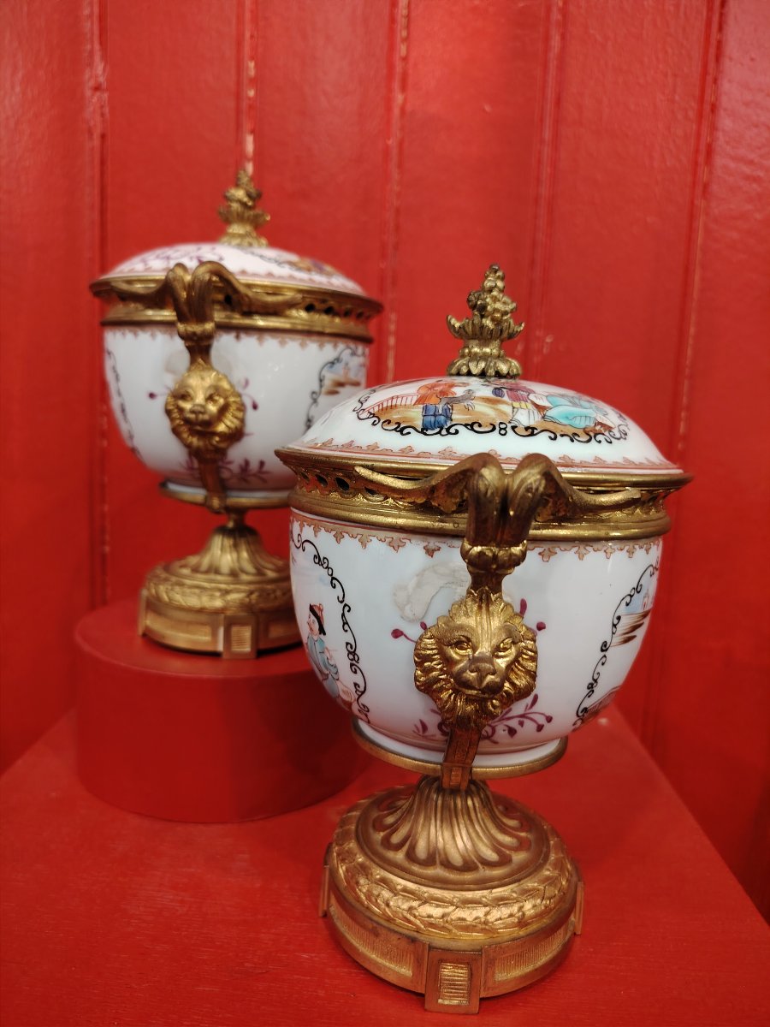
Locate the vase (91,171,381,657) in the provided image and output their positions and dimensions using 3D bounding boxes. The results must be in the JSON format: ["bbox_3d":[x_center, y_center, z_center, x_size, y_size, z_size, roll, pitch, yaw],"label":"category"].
[{"bbox_3d":[-0.088,-0.063,0.432,0.170,0.274,0.190,4,10,2],"label":"vase"}]

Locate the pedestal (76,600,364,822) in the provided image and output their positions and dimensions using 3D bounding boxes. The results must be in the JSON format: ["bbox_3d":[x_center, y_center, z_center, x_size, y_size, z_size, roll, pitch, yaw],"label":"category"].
[{"bbox_3d":[-0.101,0.111,0.462,0.183,0.080,0.183,3,8,0],"label":"pedestal"}]

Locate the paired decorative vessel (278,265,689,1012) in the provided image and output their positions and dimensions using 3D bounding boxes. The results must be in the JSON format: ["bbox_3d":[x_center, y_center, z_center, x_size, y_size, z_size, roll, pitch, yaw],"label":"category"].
[{"bbox_3d":[0.035,0.039,0.309,0.170,0.282,0.190,3,7,2],"label":"paired decorative vessel"}]

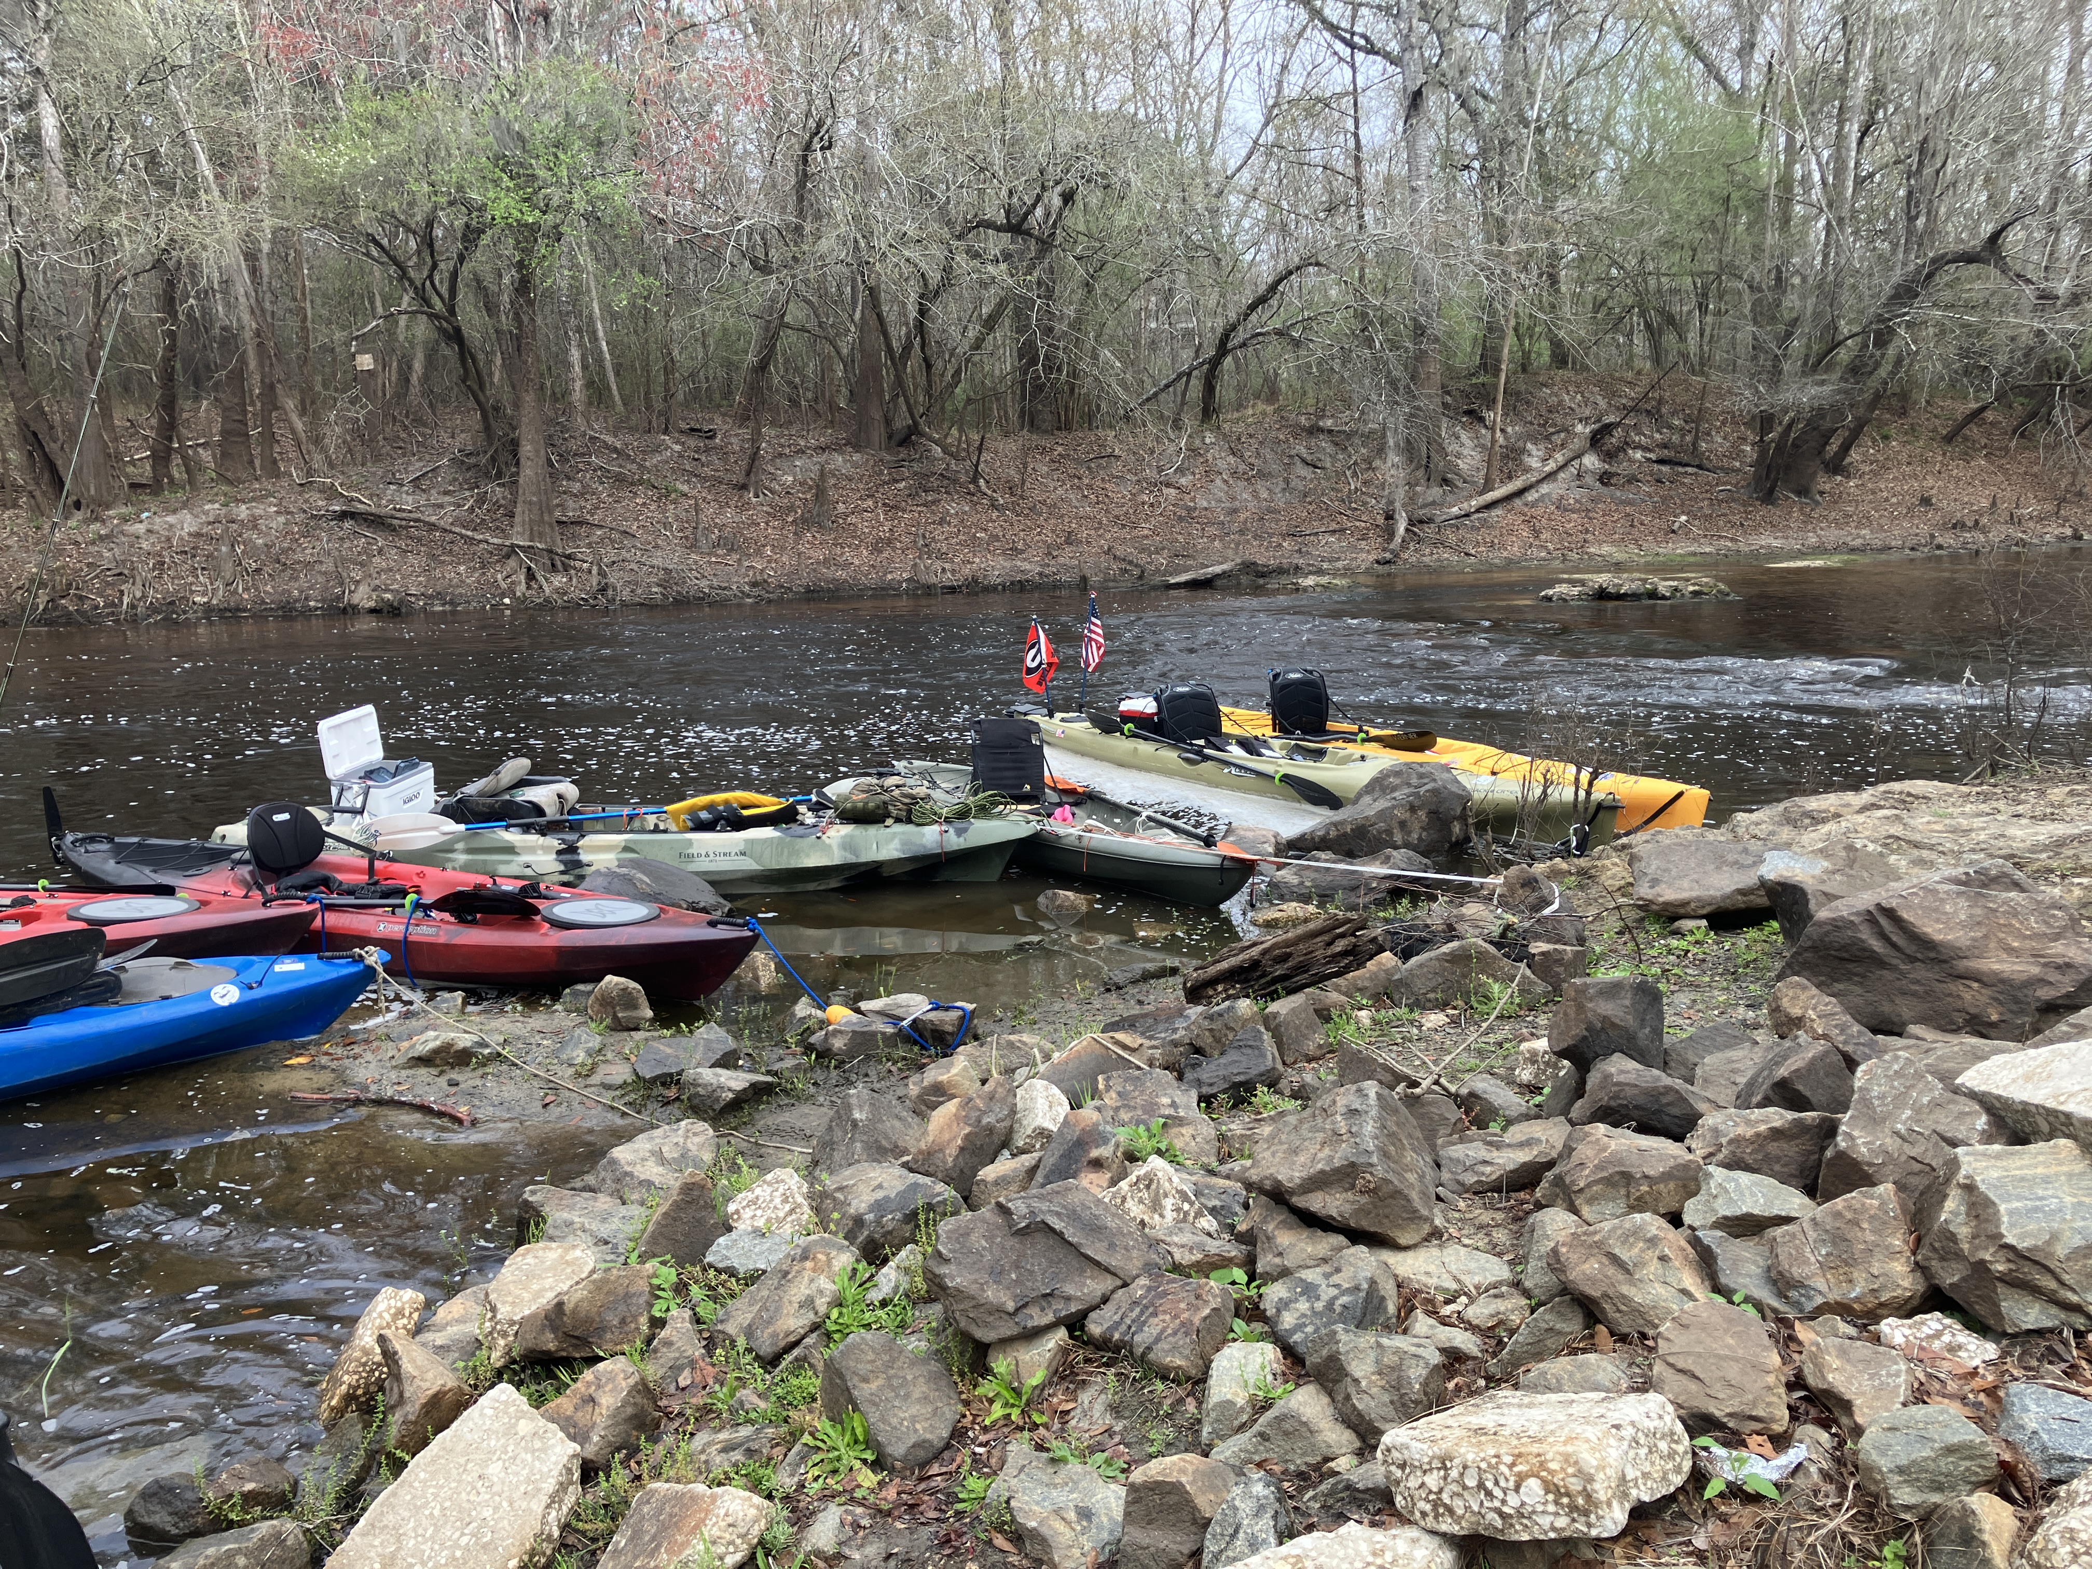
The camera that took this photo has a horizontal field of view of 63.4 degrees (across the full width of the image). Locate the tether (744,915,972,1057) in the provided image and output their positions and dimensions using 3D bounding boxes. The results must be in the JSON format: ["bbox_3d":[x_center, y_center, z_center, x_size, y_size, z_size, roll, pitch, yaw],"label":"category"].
[{"bbox_3d":[-0.642,0.646,5.632,0.974,0.290,0.239,8,15,35],"label":"tether"}]

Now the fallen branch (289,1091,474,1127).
[{"bbox_3d":[-1.949,0.940,4.982,0.640,0.060,0.110,4,13,19],"label":"fallen branch"}]

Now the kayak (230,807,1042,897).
[{"bbox_3d":[-1.870,0.325,7.511,3.660,0.370,0.780,0,12,1],"label":"kayak"}]

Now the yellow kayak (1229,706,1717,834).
[{"bbox_3d":[1.981,-0.108,9.355,0.830,0.390,3.750,-9,15,-34],"label":"yellow kayak"}]

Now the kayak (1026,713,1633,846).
[{"bbox_3d":[1.346,-0.035,9.894,4.099,0.390,0.730,10,15,39],"label":"kayak"}]

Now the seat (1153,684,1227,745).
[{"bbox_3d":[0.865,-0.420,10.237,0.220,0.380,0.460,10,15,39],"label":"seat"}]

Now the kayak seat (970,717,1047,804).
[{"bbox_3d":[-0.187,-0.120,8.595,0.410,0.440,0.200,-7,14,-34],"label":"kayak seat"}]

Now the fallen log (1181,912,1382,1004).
[{"bbox_3d":[0.819,0.588,6.016,0.780,0.230,0.230,-5,13,-23],"label":"fallen log"}]

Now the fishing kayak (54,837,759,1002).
[{"bbox_3d":[-2.591,0.524,6.521,3.530,0.360,0.760,5,13,24],"label":"fishing kayak"}]

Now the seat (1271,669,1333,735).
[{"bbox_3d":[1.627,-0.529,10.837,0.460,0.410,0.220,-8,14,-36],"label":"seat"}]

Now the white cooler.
[{"bbox_3d":[-3.004,-0.025,7.598,0.360,0.590,0.430,4,13,18],"label":"white cooler"}]

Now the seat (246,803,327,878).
[{"bbox_3d":[-3.148,0.234,7.018,0.180,0.330,0.400,5,12,23],"label":"seat"}]

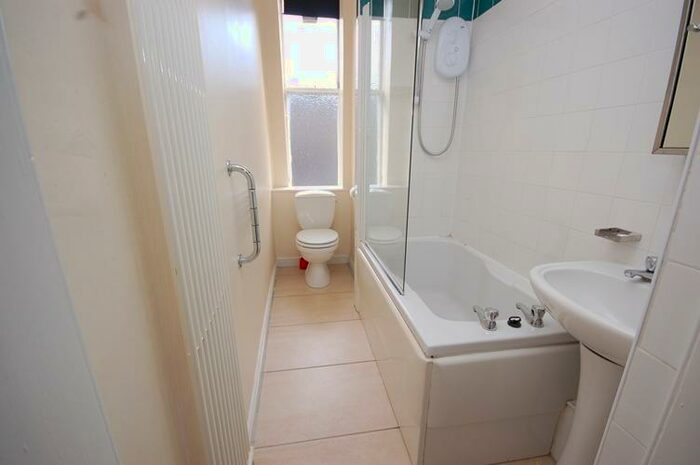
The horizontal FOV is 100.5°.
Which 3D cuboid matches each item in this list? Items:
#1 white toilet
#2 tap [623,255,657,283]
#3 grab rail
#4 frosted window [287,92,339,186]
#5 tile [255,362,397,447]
[{"bbox_3d":[-0.301,0.059,2.703,0.380,0.795,0.640,-2,16,-9],"label":"white toilet"},{"bbox_3d":[0.892,0.116,0.886,0.114,0.084,0.046,-2,16,-9],"label":"tap"},{"bbox_3d":[-0.398,-0.065,1.119,0.088,0.411,0.066,-2,16,-9],"label":"grab rail"},{"bbox_3d":[-0.358,-0.908,2.905,0.493,0.892,0.050,-2,16,-9],"label":"frosted window"},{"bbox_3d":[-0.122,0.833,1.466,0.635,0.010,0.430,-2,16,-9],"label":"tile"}]

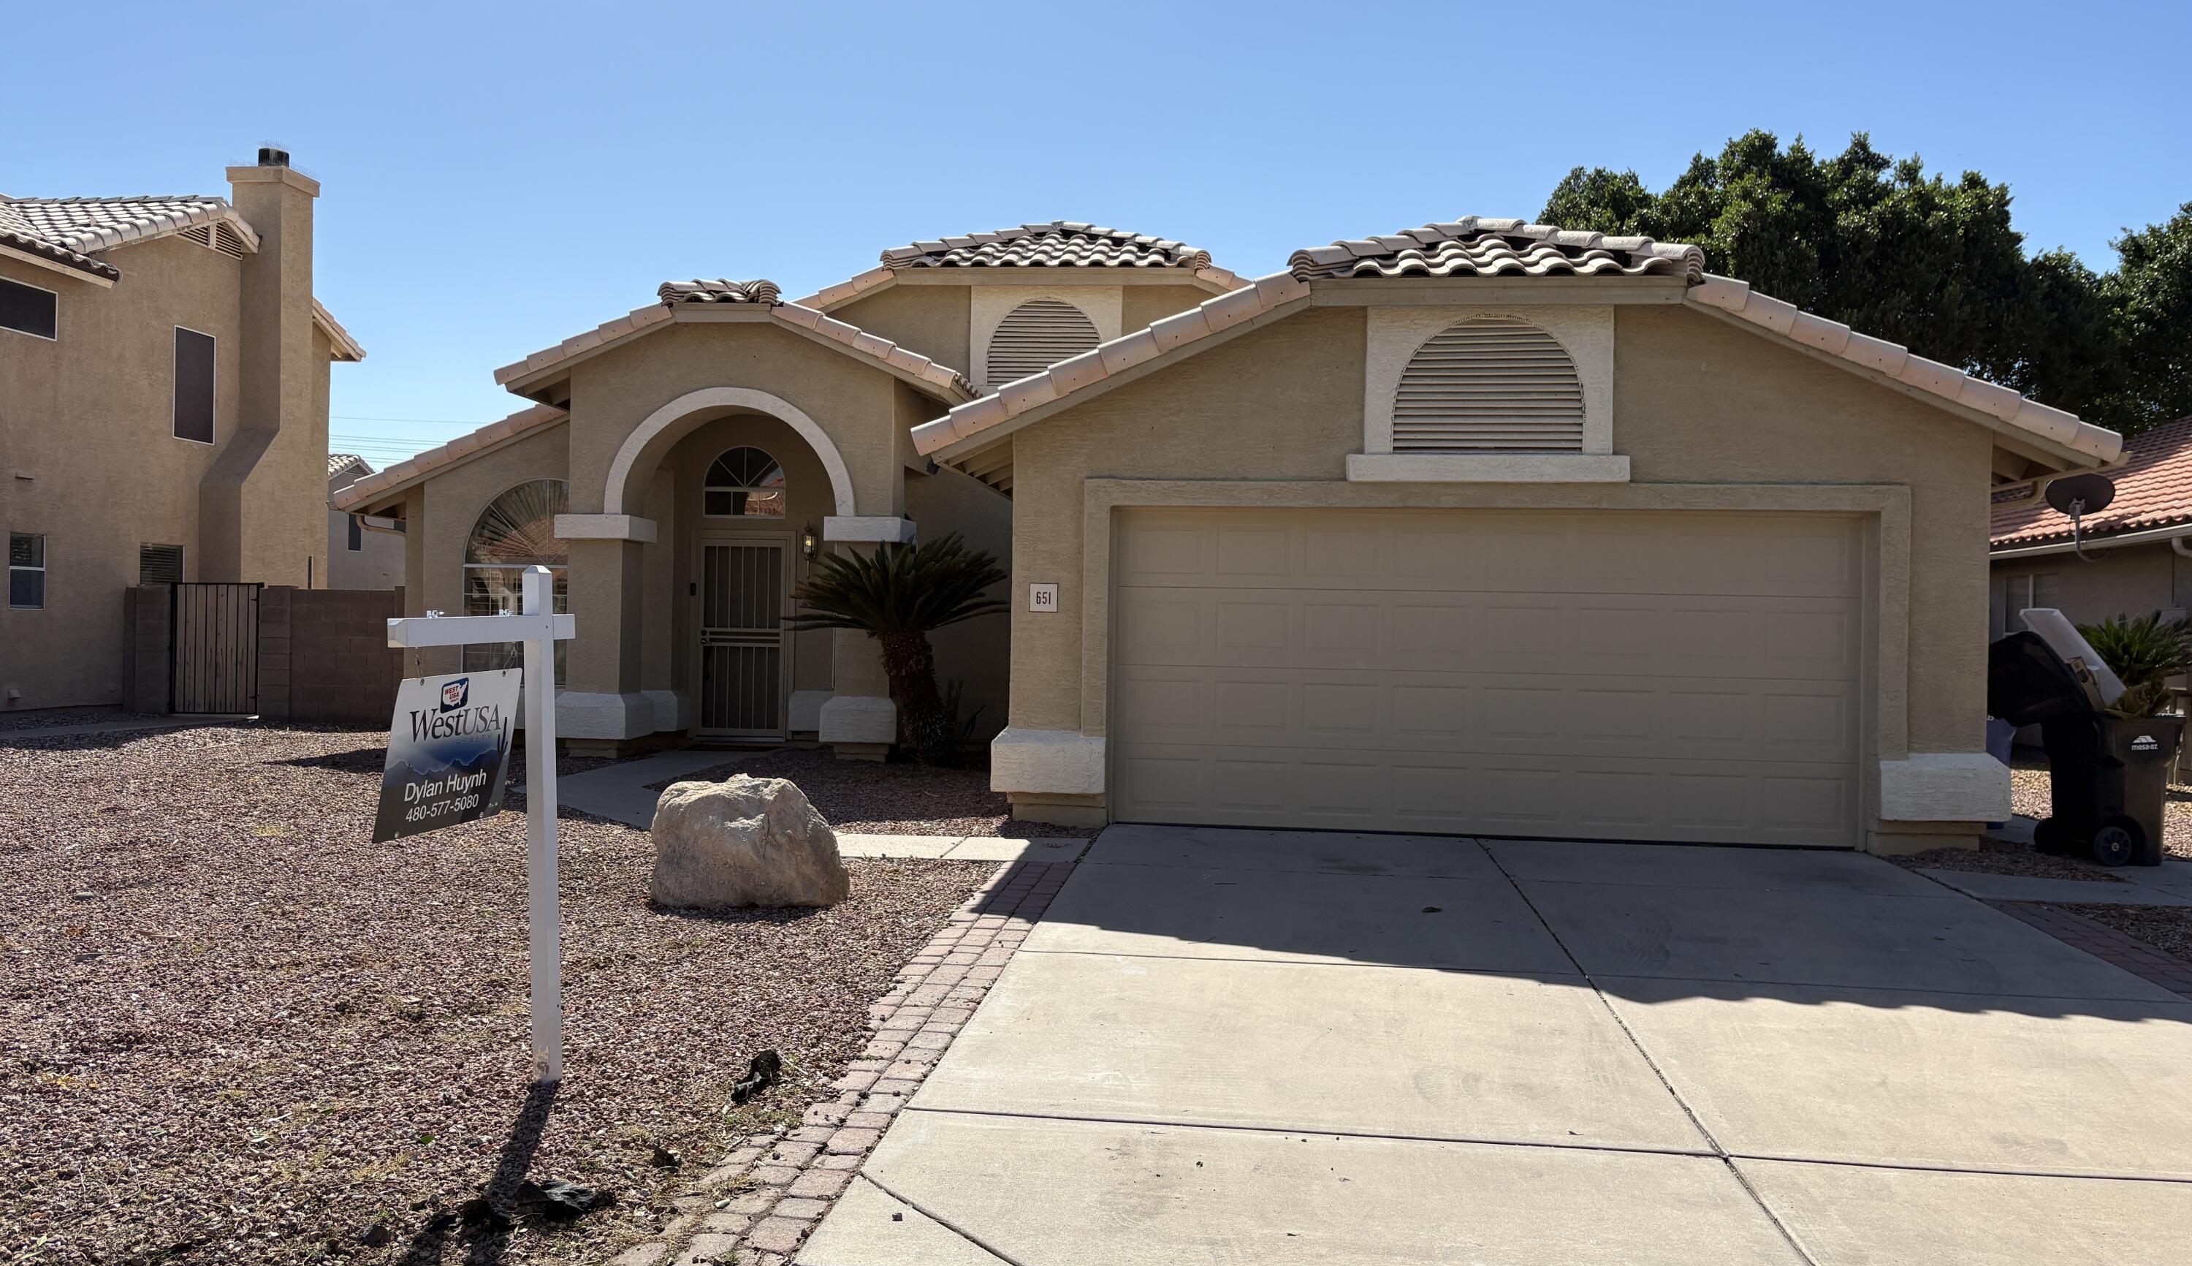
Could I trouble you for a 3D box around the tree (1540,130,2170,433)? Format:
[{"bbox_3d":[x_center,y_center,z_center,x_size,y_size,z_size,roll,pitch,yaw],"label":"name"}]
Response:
[{"bbox_3d":[11.700,-3.200,25.500,9.500,9.200,8.500,1,0,0],"label":"tree"}]

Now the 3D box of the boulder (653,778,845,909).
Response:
[{"bbox_3d":[-1.800,1.035,8.550,1.020,0.630,0.760,1,0,0],"label":"boulder"}]

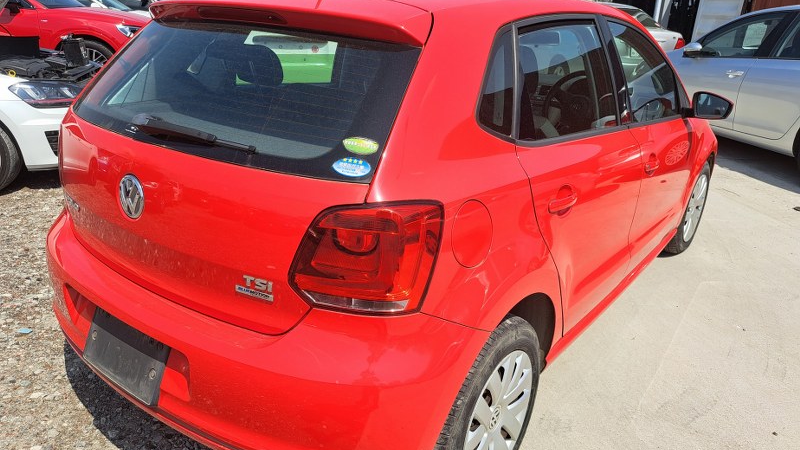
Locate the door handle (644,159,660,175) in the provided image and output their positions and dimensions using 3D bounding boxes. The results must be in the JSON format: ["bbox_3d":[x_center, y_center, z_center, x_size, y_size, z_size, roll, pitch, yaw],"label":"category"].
[{"bbox_3d":[0.980,-0.232,2.165,0.050,0.050,0.175,17,26,35],"label":"door handle"}]

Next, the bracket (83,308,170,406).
[{"bbox_3d":[-0.736,0.346,1.491,0.350,0.170,0.030,17,9,35],"label":"bracket"}]

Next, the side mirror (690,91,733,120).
[{"bbox_3d":[1.462,-0.559,2.604,0.185,0.130,0.110,17,26,35],"label":"side mirror"}]

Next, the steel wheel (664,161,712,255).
[{"bbox_3d":[1.757,-0.123,3.463,0.190,0.600,0.600,17,26,35],"label":"steel wheel"}]

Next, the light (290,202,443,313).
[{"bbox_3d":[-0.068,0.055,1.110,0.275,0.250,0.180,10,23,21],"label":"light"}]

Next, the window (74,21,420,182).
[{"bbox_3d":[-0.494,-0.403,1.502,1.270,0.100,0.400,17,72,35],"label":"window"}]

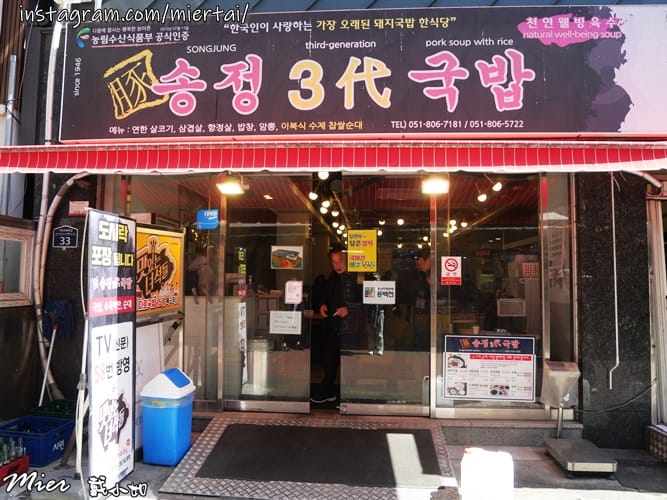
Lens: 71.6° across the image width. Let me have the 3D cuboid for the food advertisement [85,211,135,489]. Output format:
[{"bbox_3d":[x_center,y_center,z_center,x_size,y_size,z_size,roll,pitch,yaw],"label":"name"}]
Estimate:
[{"bbox_3d":[-1.508,0.657,3.148,0.050,1.820,0.500,-1,-4,9],"label":"food advertisement"}]

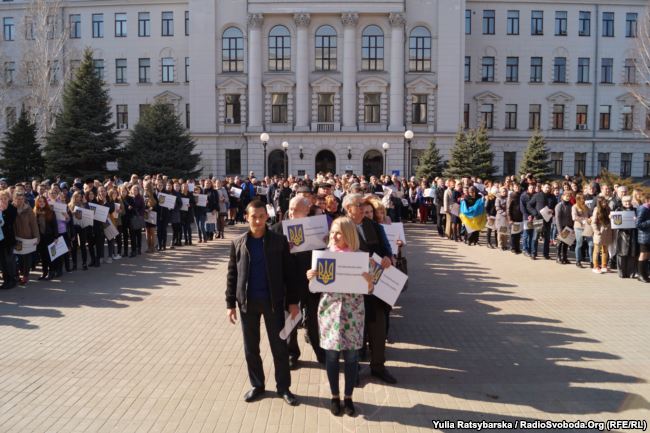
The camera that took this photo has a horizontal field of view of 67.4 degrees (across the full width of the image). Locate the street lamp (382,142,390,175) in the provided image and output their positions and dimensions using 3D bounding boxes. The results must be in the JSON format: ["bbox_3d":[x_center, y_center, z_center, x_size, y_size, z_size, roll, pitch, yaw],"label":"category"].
[{"bbox_3d":[4.075,-2.831,32.673,0.420,4.222,0.420,0,5,0],"label":"street lamp"}]

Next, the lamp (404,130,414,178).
[{"bbox_3d":[4.155,-2.132,24.173,0.420,4.220,0.420,0,5,0],"label":"lamp"}]

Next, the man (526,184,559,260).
[{"bbox_3d":[5.266,0.107,11.720,0.660,1.800,0.420,0,5,-6],"label":"man"}]

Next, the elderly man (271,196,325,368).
[{"bbox_3d":[-0.266,0.669,4.995,0.560,1.748,0.420,0,5,3],"label":"elderly man"}]

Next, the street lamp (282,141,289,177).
[{"bbox_3d":[-2.641,-2.875,32.675,0.420,4.269,0.420,0,5,0],"label":"street lamp"}]

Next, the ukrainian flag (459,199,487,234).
[{"bbox_3d":[4.212,0.000,13.914,0.783,1.028,0.300,2,5,20],"label":"ukrainian flag"}]

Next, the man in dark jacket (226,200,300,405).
[{"bbox_3d":[-0.533,0.729,4.239,0.620,1.750,0.380,0,5,-3],"label":"man in dark jacket"}]

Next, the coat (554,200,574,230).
[{"bbox_3d":[5.539,-0.023,11.246,0.450,0.715,0.300,2,5,18],"label":"coat"}]

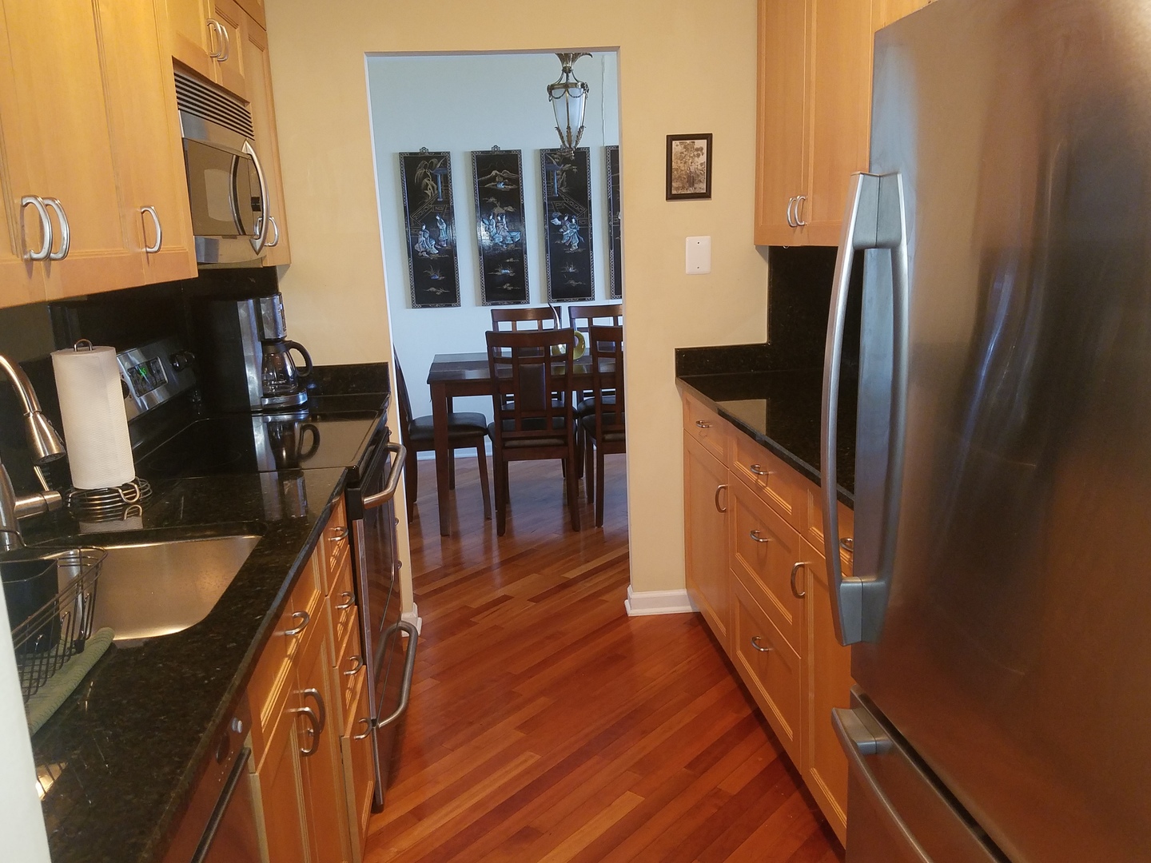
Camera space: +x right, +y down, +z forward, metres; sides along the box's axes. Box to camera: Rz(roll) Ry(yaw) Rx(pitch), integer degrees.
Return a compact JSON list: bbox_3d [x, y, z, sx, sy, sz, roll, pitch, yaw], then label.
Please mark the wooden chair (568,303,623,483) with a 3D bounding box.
[{"bbox_3d":[0.205,-0.193,4.952,0.450,0.995,0.500,-4,13,-6],"label":"wooden chair"}]

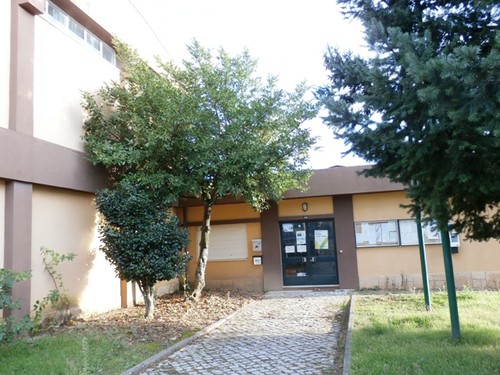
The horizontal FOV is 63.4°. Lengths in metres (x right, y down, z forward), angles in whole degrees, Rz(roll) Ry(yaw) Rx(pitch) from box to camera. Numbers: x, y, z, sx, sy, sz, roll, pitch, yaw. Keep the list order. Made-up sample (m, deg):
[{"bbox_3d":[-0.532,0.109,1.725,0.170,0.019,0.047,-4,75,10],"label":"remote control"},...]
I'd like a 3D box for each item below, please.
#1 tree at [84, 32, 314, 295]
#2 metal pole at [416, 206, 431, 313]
[{"bbox_3d":[-1.379,-0.508,11.046,5.500,7.200,5.200,-4,-7,11],"label":"tree"},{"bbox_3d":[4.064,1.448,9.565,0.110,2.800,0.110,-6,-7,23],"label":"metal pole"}]

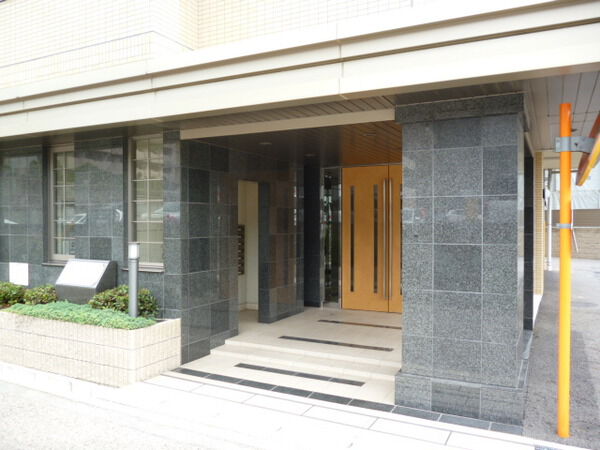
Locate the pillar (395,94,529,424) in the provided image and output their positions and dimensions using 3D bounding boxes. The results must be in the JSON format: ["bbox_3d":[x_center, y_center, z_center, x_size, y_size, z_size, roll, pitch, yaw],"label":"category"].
[{"bbox_3d":[1.507,0.273,4.415,1.020,2.620,0.920,0,1,27],"label":"pillar"}]

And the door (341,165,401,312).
[{"bbox_3d":[1.437,0.236,7.836,1.620,2.390,0.130,0,1,27],"label":"door"}]

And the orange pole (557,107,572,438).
[{"bbox_3d":[1.990,0.347,3.616,0.078,2.490,0.078,0,1,27],"label":"orange pole"}]

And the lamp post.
[{"bbox_3d":[-1.830,0.635,5.328,0.115,0.860,0.115,0,1,27],"label":"lamp post"}]

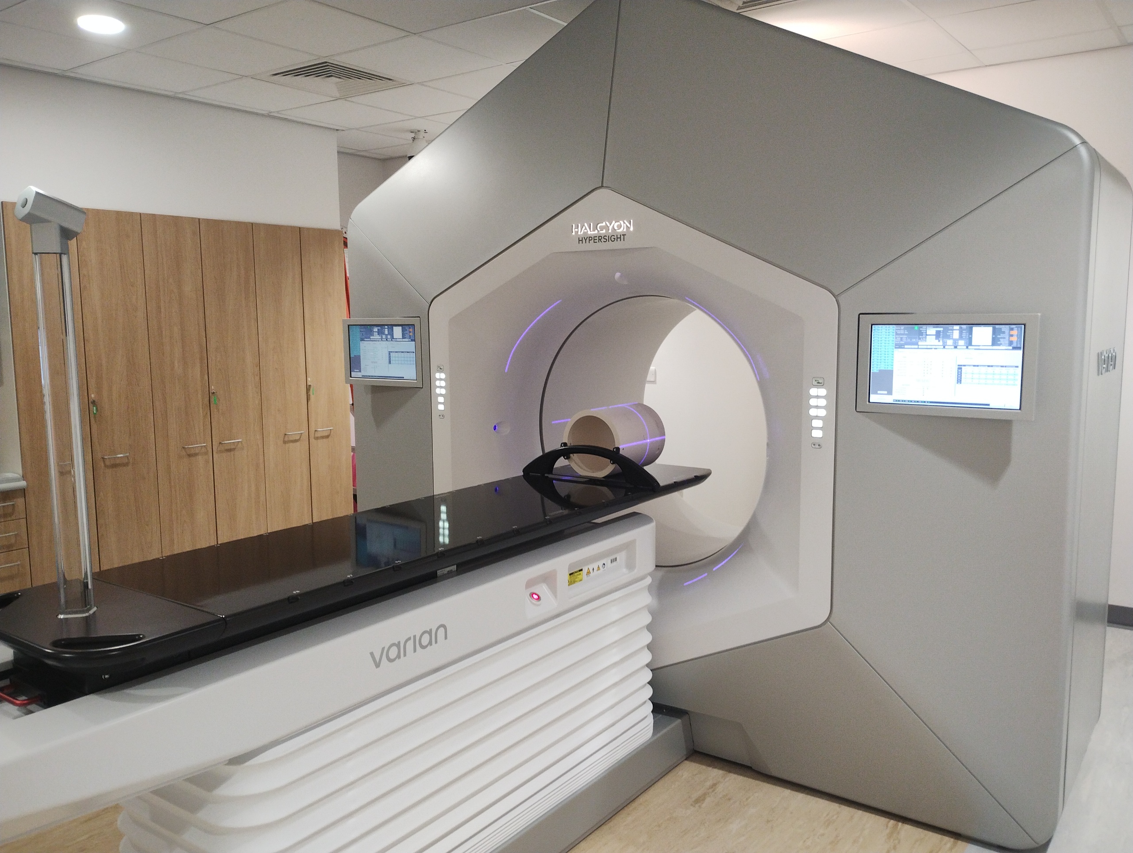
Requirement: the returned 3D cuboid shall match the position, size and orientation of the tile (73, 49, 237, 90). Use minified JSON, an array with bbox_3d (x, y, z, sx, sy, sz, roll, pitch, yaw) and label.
[{"bbox_3d":[-2.021,-1.742,4.543,0.600,0.020,0.600,5,9,36],"label":"tile"}]

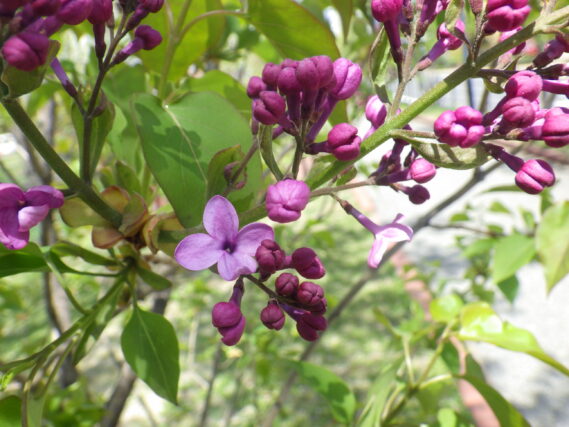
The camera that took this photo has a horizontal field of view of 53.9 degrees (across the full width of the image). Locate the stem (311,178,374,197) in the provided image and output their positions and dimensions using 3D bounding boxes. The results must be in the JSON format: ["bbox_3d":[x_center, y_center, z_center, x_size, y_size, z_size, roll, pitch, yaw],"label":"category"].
[{"bbox_3d":[0.016,-0.007,0.147,0.018,0.002,0.002,-14,0,0],"label":"stem"}]

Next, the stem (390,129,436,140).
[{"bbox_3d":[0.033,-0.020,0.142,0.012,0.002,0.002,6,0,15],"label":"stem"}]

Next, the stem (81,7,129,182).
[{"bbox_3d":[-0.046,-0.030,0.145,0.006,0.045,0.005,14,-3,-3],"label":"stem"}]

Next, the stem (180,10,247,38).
[{"bbox_3d":[-0.025,-0.066,0.190,0.024,0.006,0.003,-22,0,0],"label":"stem"}]

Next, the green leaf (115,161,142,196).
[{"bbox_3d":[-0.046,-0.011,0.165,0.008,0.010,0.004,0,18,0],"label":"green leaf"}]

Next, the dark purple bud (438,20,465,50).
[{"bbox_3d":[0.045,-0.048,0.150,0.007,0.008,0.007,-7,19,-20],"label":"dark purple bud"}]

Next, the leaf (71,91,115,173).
[{"bbox_3d":[-0.054,-0.023,0.158,0.011,0.023,0.006,3,0,0],"label":"leaf"}]

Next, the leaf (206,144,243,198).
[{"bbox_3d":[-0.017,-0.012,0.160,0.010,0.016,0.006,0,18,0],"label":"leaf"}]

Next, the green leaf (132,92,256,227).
[{"bbox_3d":[-0.025,-0.018,0.175,0.033,0.047,0.011,-20,-6,1],"label":"green leaf"}]

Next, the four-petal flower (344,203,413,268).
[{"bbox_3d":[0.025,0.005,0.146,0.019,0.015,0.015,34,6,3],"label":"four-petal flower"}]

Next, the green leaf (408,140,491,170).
[{"bbox_3d":[0.042,-0.016,0.145,0.023,0.006,0.006,14,-17,0],"label":"green leaf"}]

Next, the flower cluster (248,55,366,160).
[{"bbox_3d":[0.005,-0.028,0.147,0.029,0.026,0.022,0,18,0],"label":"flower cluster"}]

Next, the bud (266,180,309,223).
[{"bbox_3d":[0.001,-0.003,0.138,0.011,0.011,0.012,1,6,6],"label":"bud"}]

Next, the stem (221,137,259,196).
[{"bbox_3d":[-0.013,-0.013,0.160,0.002,0.020,0.002,31,0,0],"label":"stem"}]

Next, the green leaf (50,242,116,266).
[{"bbox_3d":[-0.063,0.013,0.175,0.021,0.004,0.006,15,45,-6],"label":"green leaf"}]

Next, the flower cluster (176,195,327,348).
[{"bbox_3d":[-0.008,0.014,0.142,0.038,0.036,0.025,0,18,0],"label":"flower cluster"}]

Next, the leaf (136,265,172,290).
[{"bbox_3d":[-0.041,0.020,0.175,0.014,0.004,0.005,34,51,6],"label":"leaf"}]

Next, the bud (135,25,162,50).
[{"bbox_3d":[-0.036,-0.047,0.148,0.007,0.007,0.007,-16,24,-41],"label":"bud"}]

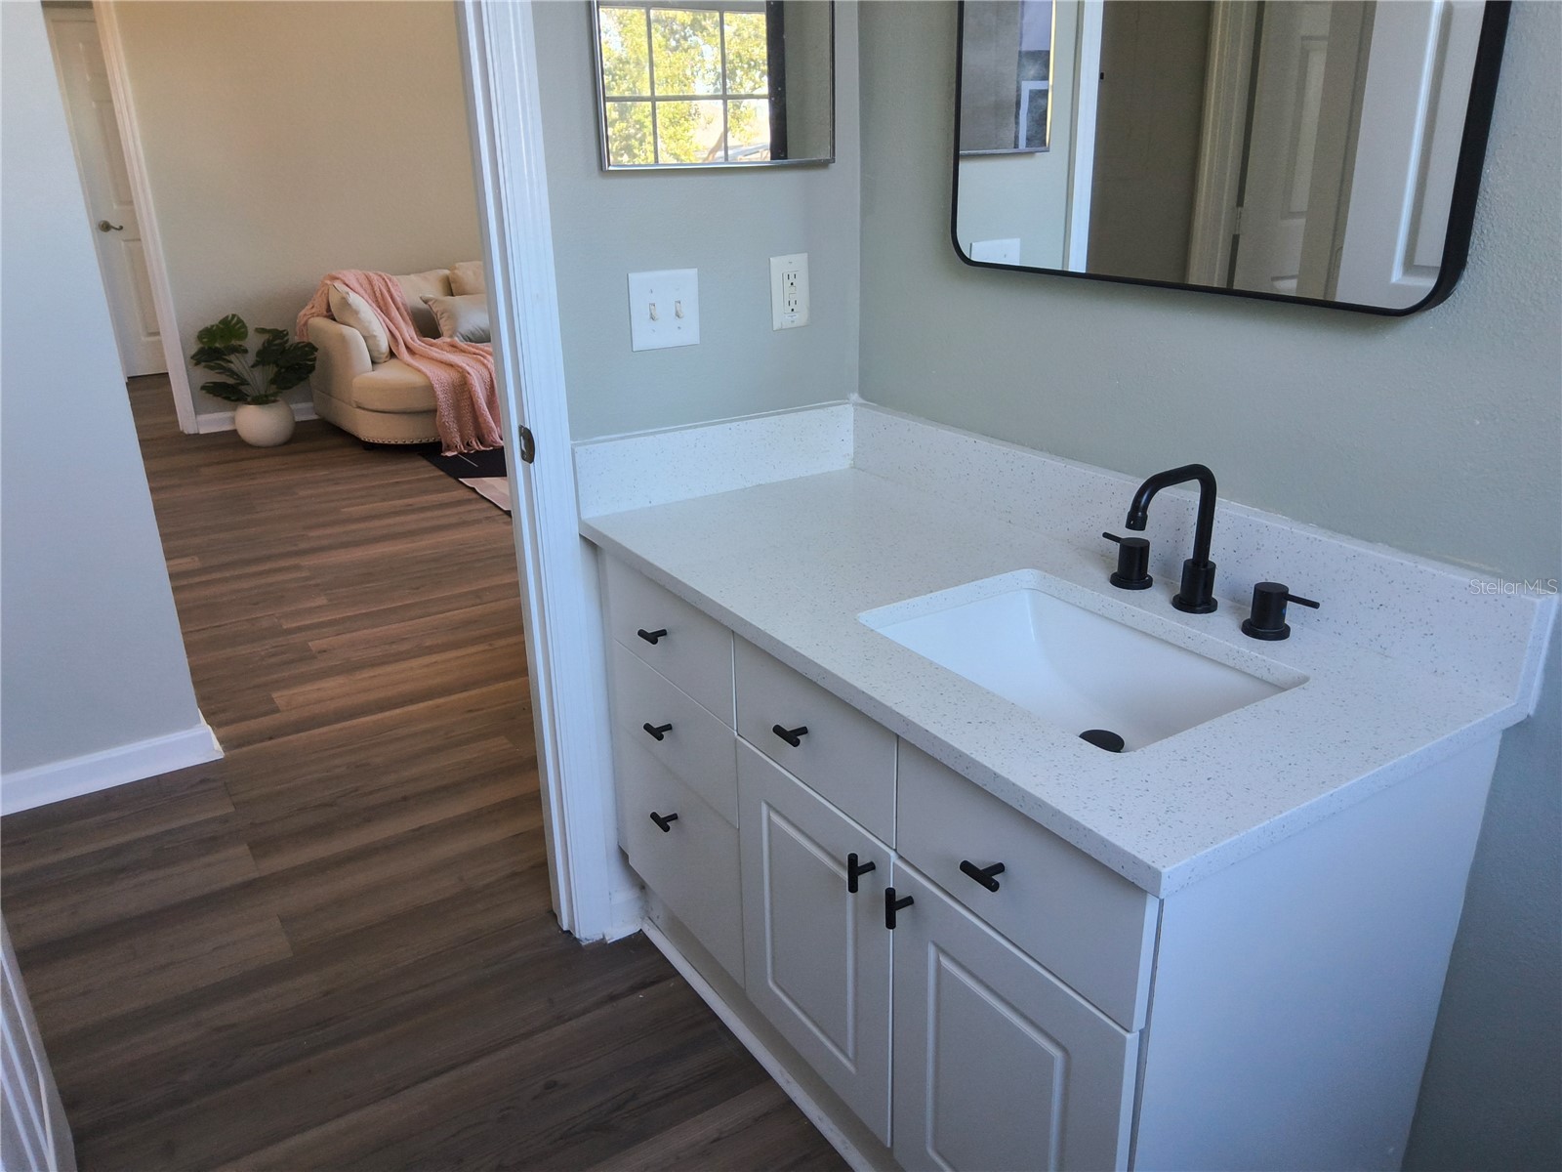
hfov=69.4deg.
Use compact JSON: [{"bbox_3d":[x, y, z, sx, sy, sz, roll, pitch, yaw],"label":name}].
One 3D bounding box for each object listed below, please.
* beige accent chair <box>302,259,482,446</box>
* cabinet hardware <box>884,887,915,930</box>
[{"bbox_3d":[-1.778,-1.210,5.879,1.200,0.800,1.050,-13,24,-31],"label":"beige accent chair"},{"bbox_3d":[0.126,0.341,1.202,0.034,0.051,0.012,-13,24,-31],"label":"cabinet hardware"}]

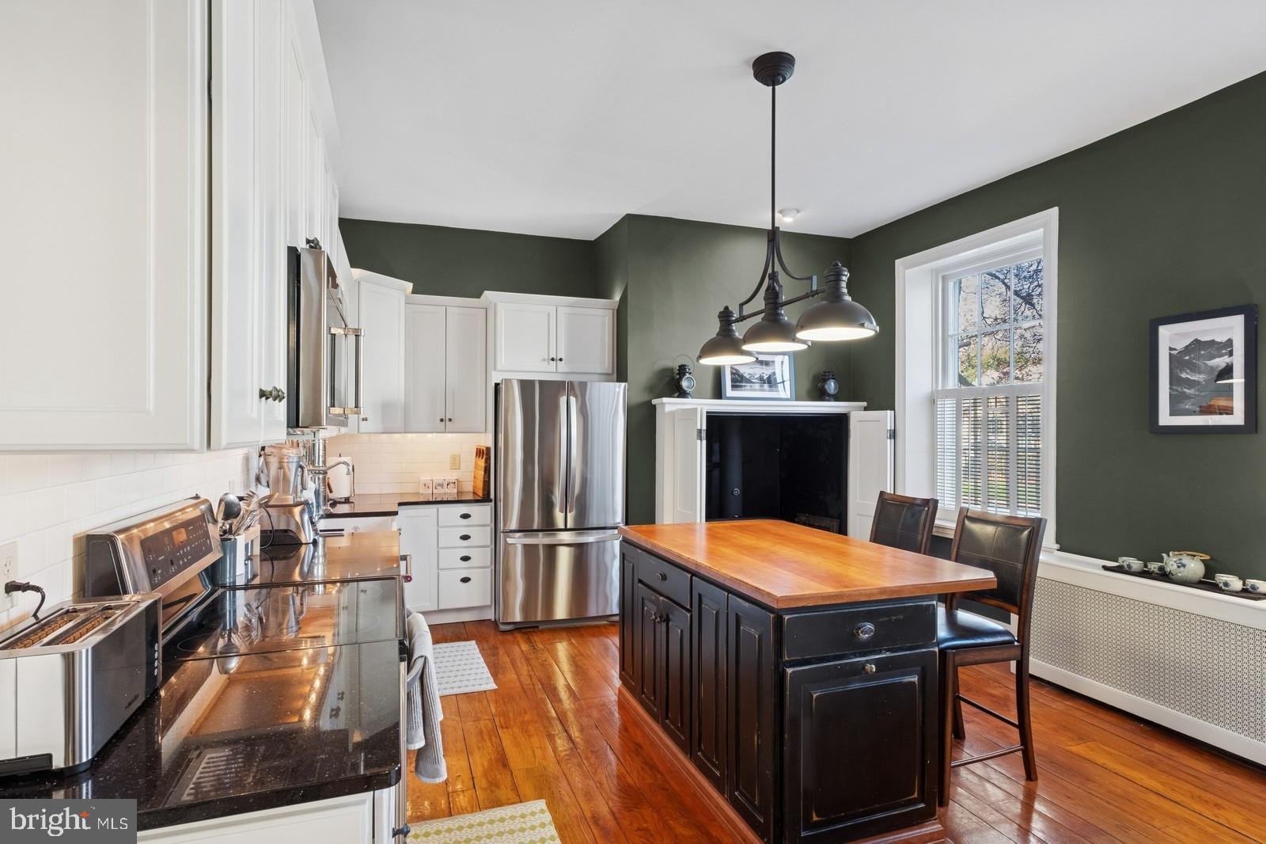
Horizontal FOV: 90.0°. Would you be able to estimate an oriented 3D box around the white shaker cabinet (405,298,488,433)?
[{"bbox_3d":[-1.450,-0.426,4.877,0.590,1.010,0.340,0,0,-18],"label":"white shaker cabinet"}]

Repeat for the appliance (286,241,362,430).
[{"bbox_3d":[-1.073,-0.200,1.838,0.490,0.435,0.765,0,0,-20],"label":"appliance"}]

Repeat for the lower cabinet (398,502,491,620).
[{"bbox_3d":[-1.410,1.009,4.766,0.640,0.860,0.570,0,0,-18],"label":"lower cabinet"}]

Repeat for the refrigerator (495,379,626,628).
[{"bbox_3d":[-0.593,0.578,4.884,0.910,1.745,0.820,0,0,-18],"label":"refrigerator"}]

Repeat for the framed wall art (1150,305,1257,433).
[{"bbox_3d":[2.713,-0.237,3.030,0.040,0.580,0.415,0,0,-20],"label":"framed wall art"}]

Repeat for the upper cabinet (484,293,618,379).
[{"bbox_3d":[-0.684,-0.623,5.029,1.000,0.630,0.590,0,0,-18],"label":"upper cabinet"}]

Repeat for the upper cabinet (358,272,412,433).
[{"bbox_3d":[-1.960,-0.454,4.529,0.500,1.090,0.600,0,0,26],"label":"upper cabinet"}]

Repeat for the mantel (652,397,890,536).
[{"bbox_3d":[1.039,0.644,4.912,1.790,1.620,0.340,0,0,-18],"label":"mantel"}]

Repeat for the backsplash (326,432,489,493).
[{"bbox_3d":[-1.756,0.324,4.946,1.200,0.485,0.020,0,0,-18],"label":"backsplash"}]

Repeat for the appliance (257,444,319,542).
[{"bbox_3d":[-1.607,0.326,2.944,0.220,0.455,0.220,0,0,-20],"label":"appliance"}]

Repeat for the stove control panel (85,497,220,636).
[{"bbox_3d":[-1.279,0.397,1.748,0.110,0.295,0.745,0,0,-20],"label":"stove control panel"}]

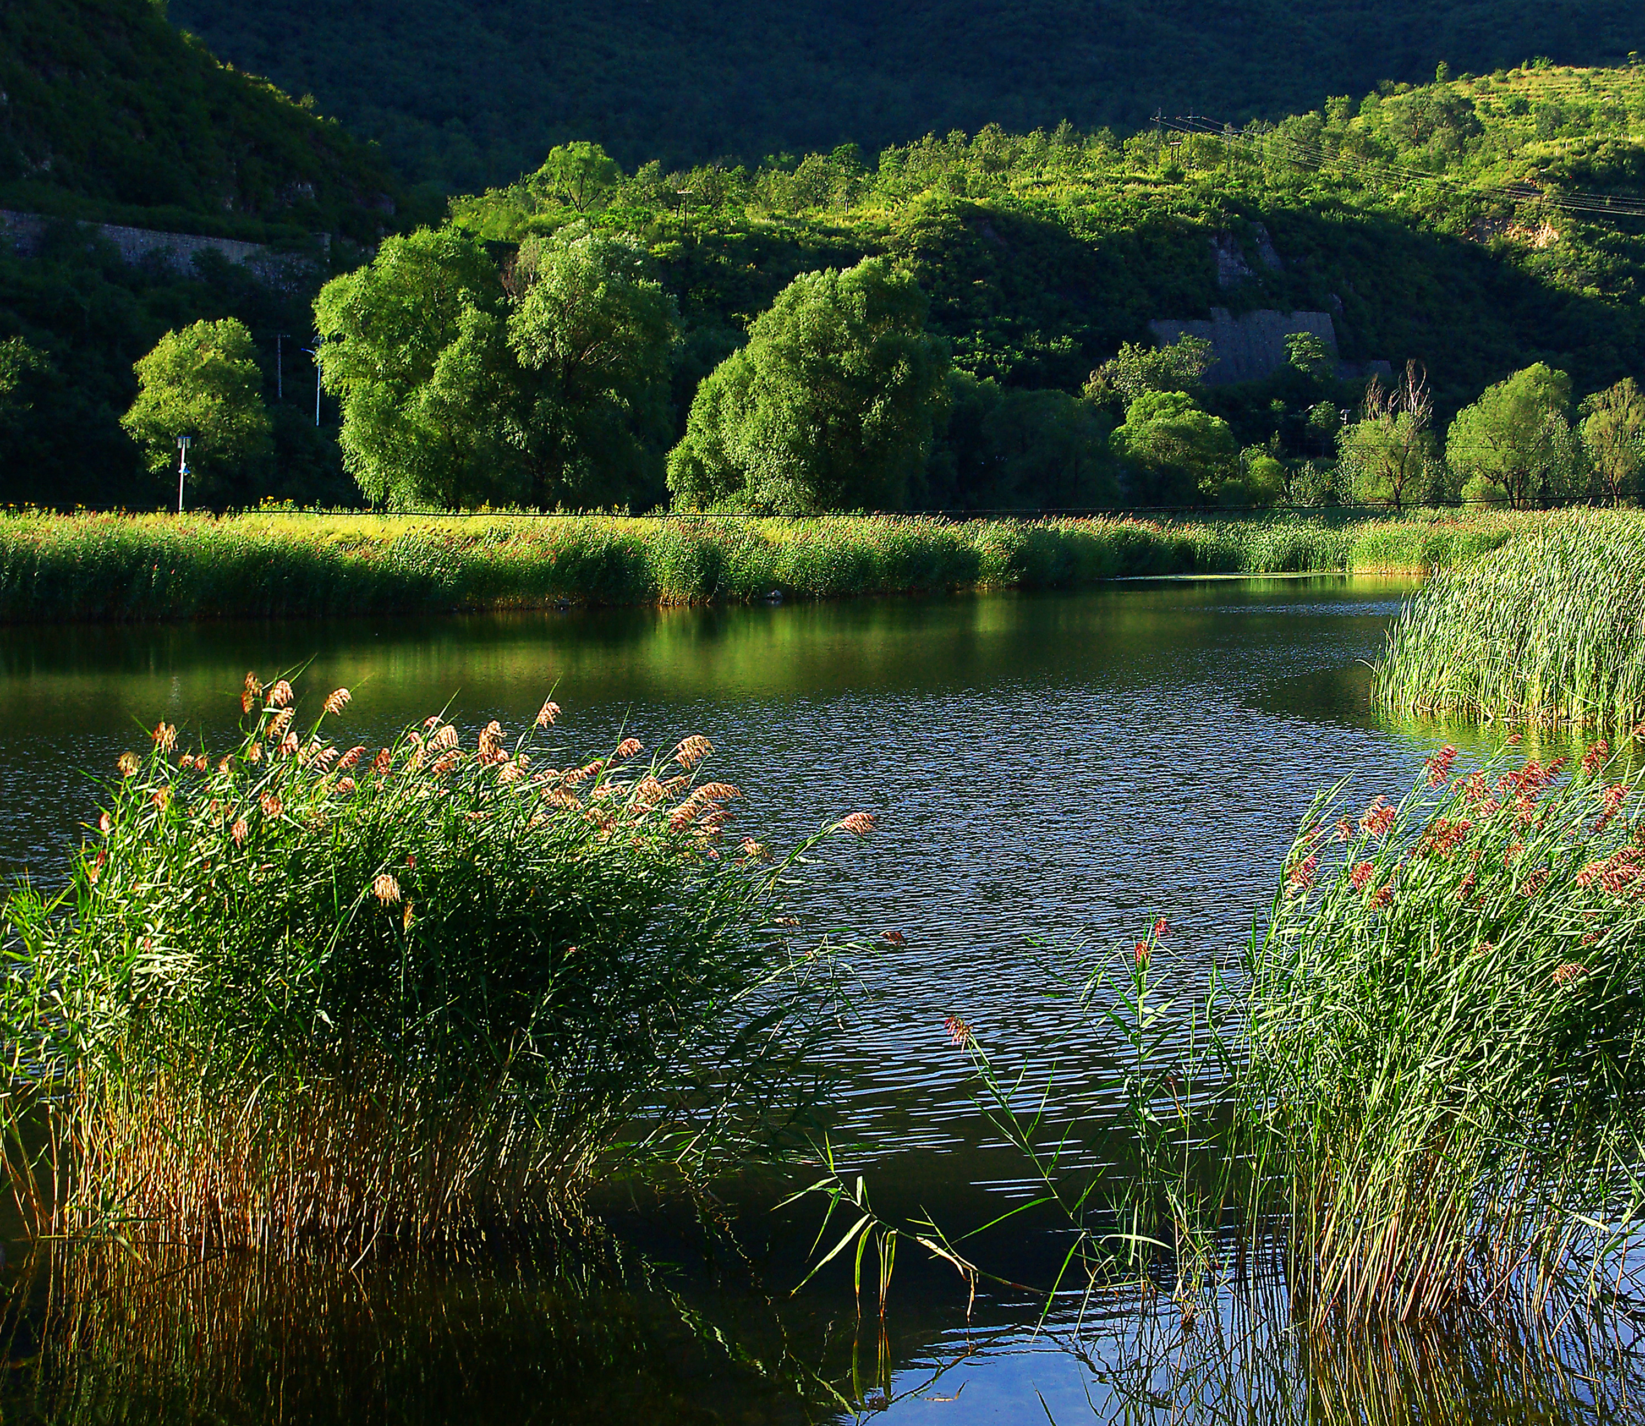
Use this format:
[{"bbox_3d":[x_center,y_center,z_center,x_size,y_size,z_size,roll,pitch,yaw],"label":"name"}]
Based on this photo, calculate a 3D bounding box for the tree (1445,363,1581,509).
[{"bbox_3d":[30.140,-12.070,132.000,5.840,6.540,5.550,0,4,0],"label":"tree"}]

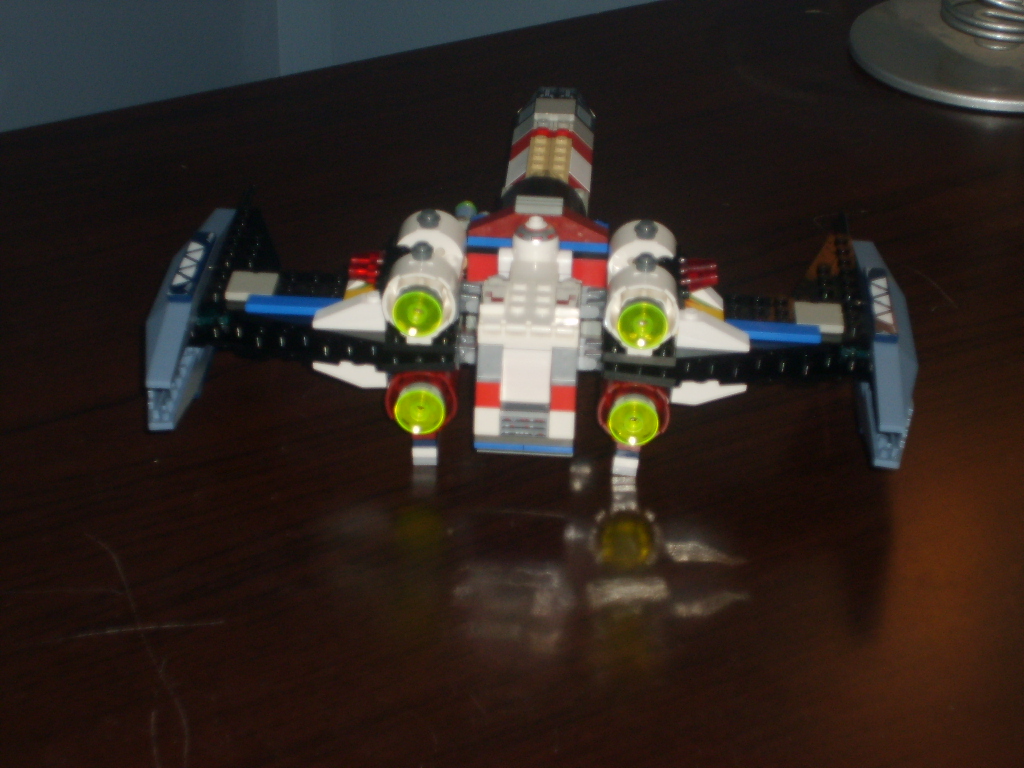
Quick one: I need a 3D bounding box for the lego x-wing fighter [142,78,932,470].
[{"bbox_3d":[0.011,-0.046,0.859,0.255,0.076,0.249,3,30,2],"label":"lego x-wing fighter"}]

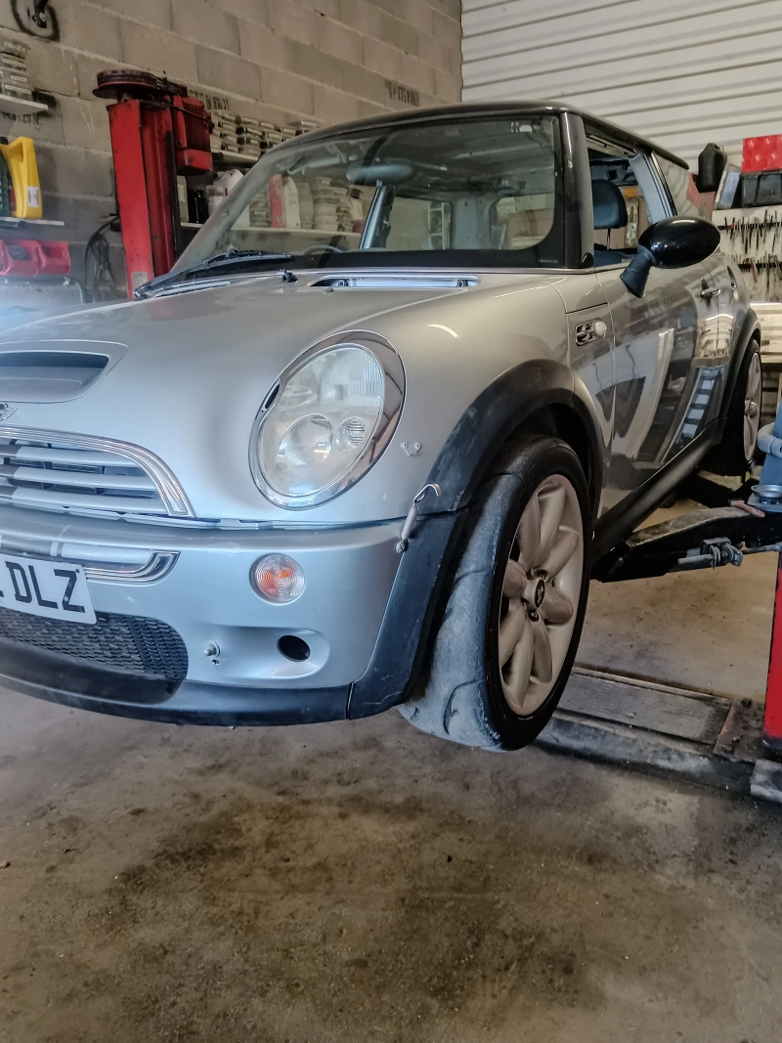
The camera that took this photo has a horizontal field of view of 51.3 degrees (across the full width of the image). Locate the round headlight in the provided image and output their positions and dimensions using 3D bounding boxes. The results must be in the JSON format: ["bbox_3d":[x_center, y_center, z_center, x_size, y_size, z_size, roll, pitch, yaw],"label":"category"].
[{"bbox_3d":[-0.107,-0.171,1.372,0.240,0.285,0.220,4,17,22],"label":"round headlight"}]

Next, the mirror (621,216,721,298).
[{"bbox_3d":[0.698,-0.661,2.010,0.215,0.195,0.160,7,18,31],"label":"mirror"}]

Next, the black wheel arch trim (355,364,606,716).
[{"bbox_3d":[0.191,-0.028,1.562,0.210,0.570,0.840,7,18,31],"label":"black wheel arch trim"}]

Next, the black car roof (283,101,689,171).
[{"bbox_3d":[0.455,-1.413,3.128,1.140,0.160,1.700,7,18,31],"label":"black car roof"}]

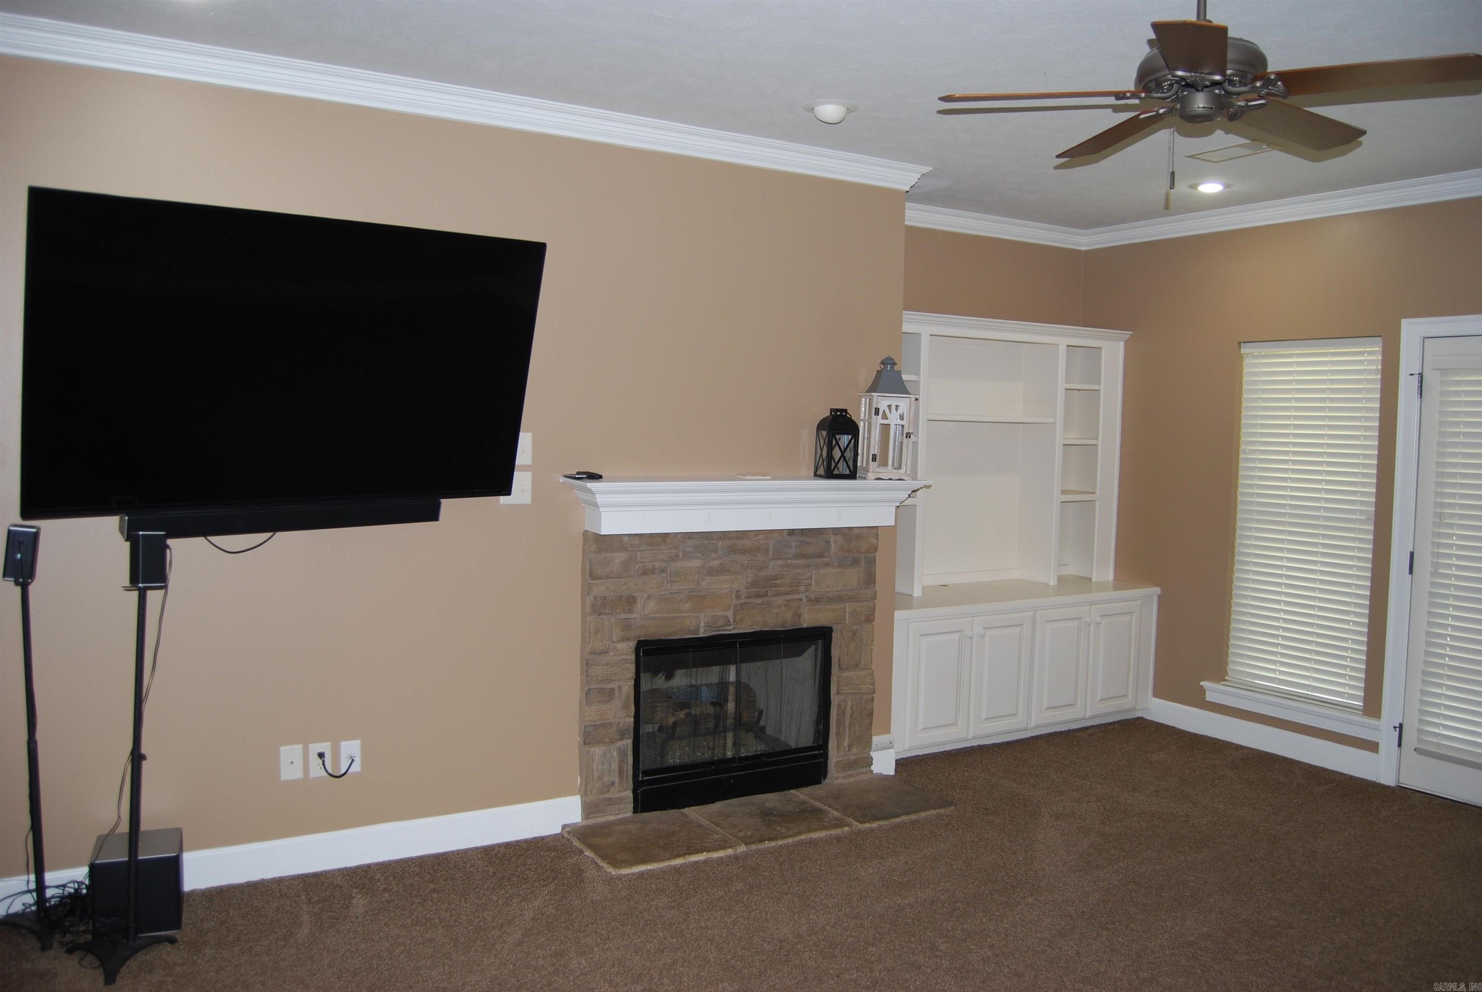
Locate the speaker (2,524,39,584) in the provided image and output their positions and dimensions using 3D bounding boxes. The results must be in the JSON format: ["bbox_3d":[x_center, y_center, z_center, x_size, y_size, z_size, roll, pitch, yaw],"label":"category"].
[{"bbox_3d":[-2.087,0.170,3.227,0.072,0.152,0.070,7,0,-21],"label":"speaker"}]

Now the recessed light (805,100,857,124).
[{"bbox_3d":[0.320,-1.357,3.974,0.193,0.068,0.193,1,4,0],"label":"recessed light"}]

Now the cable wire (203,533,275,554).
[{"bbox_3d":[-1.592,0.150,3.530,0.207,0.062,0.030,-1,4,-31],"label":"cable wire"}]

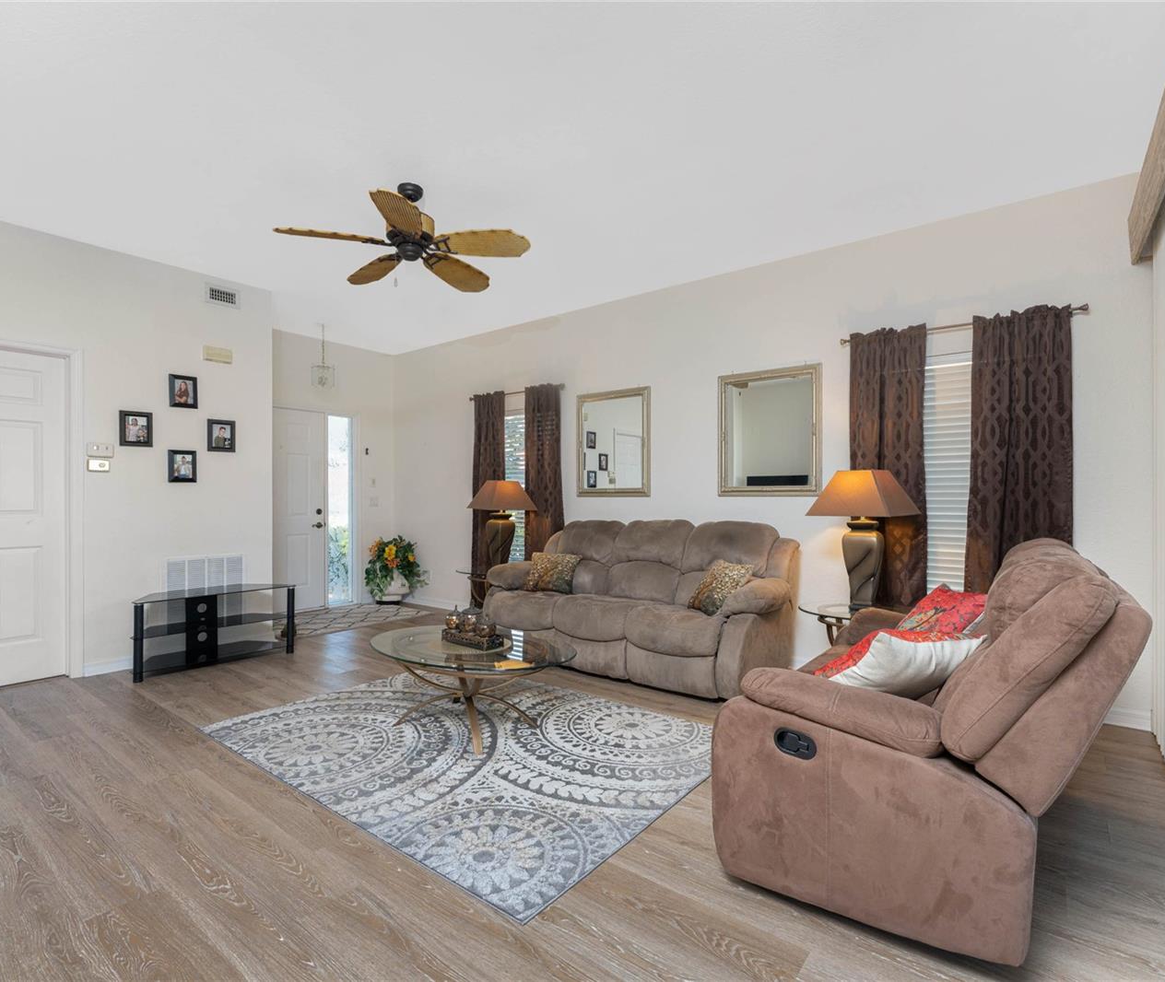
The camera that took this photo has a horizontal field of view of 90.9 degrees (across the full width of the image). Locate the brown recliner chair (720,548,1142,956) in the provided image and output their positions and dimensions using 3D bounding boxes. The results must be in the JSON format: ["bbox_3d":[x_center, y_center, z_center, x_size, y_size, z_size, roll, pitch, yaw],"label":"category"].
[{"bbox_3d":[1.219,0.693,2.150,1.060,1.020,1.470,0,0,29],"label":"brown recliner chair"}]

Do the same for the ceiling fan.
[{"bbox_3d":[-0.900,-1.370,2.980,1.250,0.400,1.250,0,0,36],"label":"ceiling fan"}]

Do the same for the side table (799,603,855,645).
[{"bbox_3d":[1.543,0.929,3.170,0.650,0.550,0.650,0,0,37],"label":"side table"}]

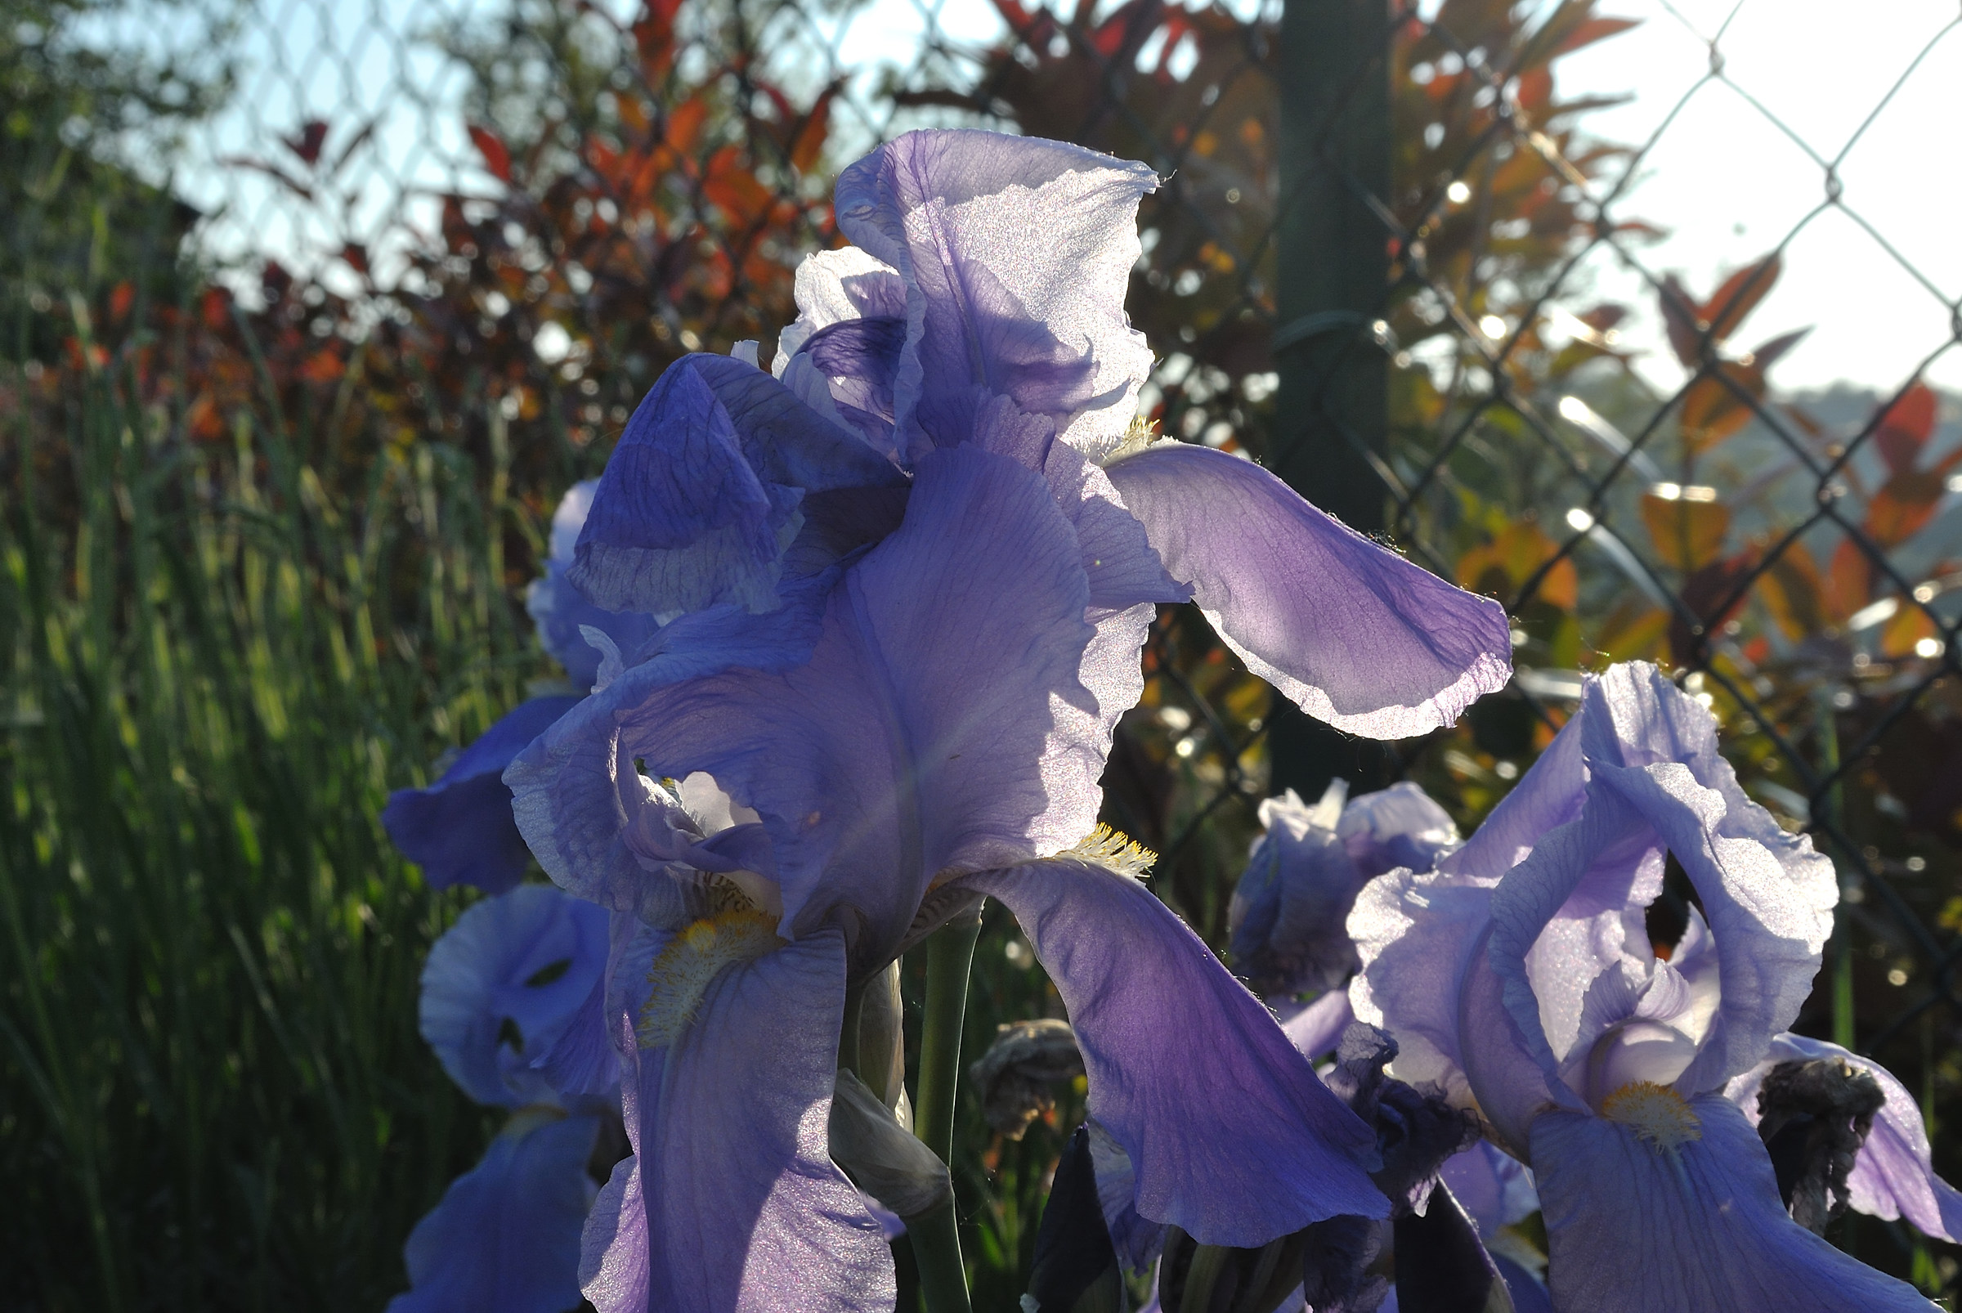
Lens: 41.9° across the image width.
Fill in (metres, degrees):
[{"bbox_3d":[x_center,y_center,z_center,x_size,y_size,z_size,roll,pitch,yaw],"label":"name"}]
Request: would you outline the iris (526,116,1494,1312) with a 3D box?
[{"bbox_3d":[0.005,0.011,0.410,0.160,0.193,0.140,1,4,19],"label":"iris"}]

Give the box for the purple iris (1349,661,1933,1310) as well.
[{"bbox_3d":[0.128,0.064,0.490,0.115,0.128,0.110,-1,4,-11],"label":"purple iris"}]

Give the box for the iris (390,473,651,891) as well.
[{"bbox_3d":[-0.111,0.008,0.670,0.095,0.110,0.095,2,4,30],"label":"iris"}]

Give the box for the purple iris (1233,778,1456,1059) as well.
[{"bbox_3d":[0.095,0.067,0.660,0.064,0.072,0.064,1,4,11],"label":"purple iris"}]

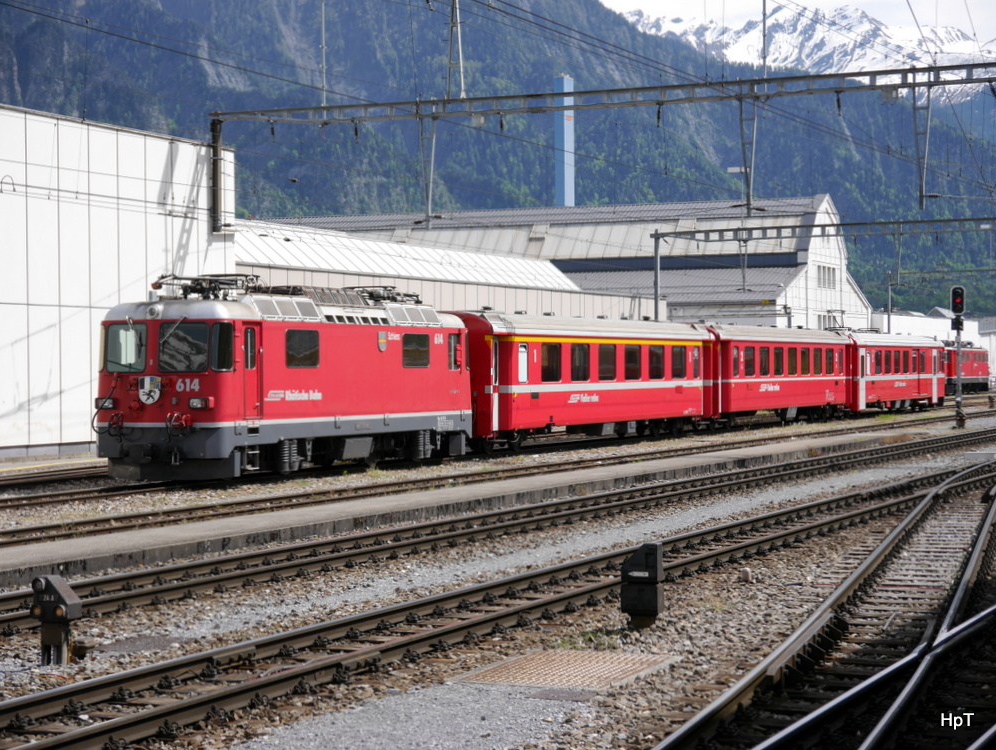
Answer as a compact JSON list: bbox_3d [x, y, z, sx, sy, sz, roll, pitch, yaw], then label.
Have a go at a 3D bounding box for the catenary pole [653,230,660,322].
[{"bbox_3d":[7.905,-2.682,112.014,0.260,9.100,0.260,0,0,23],"label":"catenary pole"}]

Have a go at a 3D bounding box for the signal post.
[{"bbox_3d":[16.370,-0.650,79.992,0.480,5.100,0.400,0,0,23],"label":"signal post"}]

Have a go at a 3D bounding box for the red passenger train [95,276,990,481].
[{"bbox_3d":[6.894,-0.084,73.752,2.700,3.950,69.000,0,0,23],"label":"red passenger train"}]

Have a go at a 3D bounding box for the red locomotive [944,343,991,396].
[{"bbox_3d":[33.699,-0.517,166.599,2.700,3.900,14.300,0,0,23],"label":"red locomotive"}]

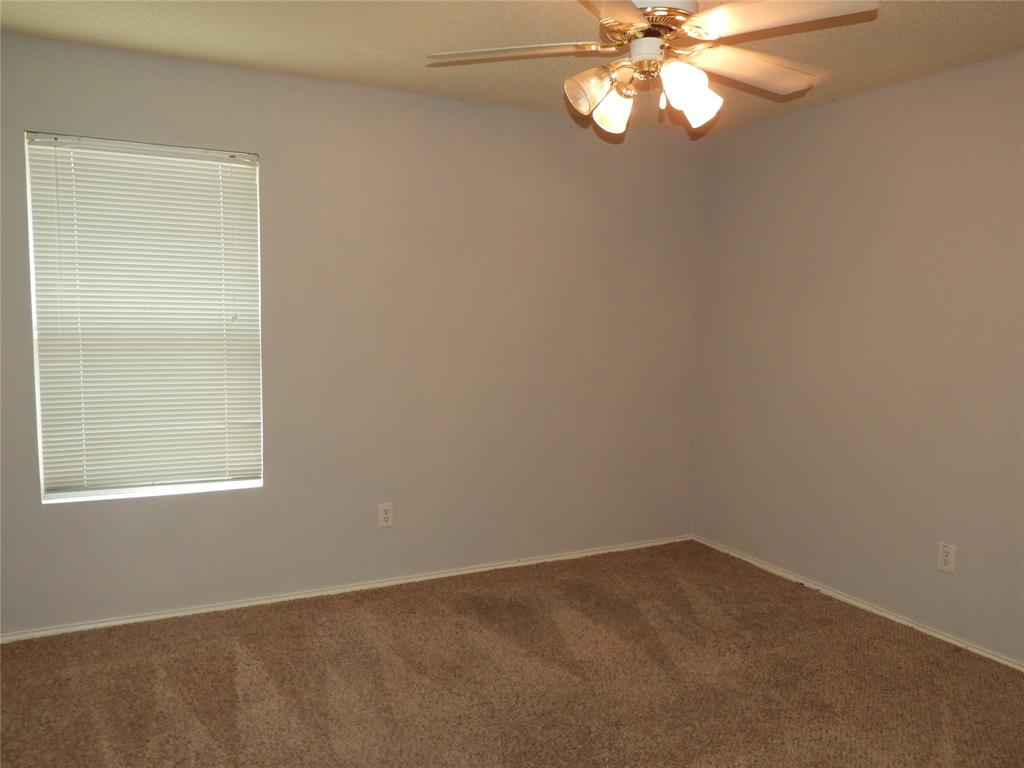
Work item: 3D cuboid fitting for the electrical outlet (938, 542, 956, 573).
[{"bbox_3d":[1.869,0.750,3.562,0.010,0.118,0.073,-2,6,-28],"label":"electrical outlet"}]

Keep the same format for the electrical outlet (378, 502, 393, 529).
[{"bbox_3d":[-0.624,0.656,4.114,0.073,0.118,0.010,-2,6,-28],"label":"electrical outlet"}]

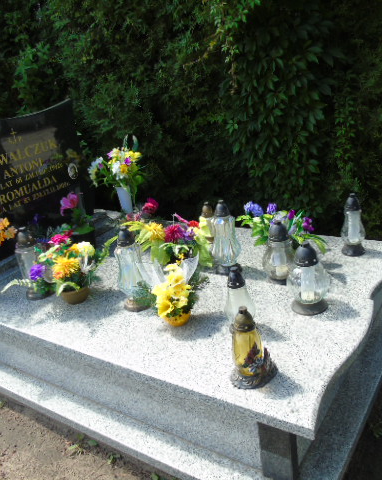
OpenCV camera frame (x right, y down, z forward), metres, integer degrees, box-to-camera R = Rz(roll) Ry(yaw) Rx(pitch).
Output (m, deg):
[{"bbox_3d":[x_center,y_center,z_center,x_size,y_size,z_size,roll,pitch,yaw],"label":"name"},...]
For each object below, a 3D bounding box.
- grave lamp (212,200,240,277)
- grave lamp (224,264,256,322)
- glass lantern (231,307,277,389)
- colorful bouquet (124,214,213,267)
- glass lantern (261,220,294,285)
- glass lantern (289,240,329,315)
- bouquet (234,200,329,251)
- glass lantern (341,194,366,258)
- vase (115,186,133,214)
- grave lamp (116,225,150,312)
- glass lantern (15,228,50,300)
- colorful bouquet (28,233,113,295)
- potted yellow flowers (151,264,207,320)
[{"bbox_3d":[0.154,-0.015,2.155,0.140,0.340,0.140,-6,23,4],"label":"grave lamp"},{"bbox_3d":[0.178,0.215,1.699,0.125,0.260,0.125,-6,23,6],"label":"grave lamp"},{"bbox_3d":[0.180,0.314,1.425,0.141,0.254,0.131,-26,27,-36],"label":"glass lantern"},{"bbox_3d":[-0.102,0.033,2.160,0.398,0.223,0.272,-10,22,-3],"label":"colorful bouquet"},{"bbox_3d":[0.378,0.047,1.981,0.136,0.276,0.136,-5,22,11],"label":"glass lantern"},{"bbox_3d":[0.447,0.143,1.761,0.165,0.275,0.165,-2,23,14],"label":"glass lantern"},{"bbox_3d":[0.435,-0.062,2.183,0.398,0.233,0.272,-4,22,11],"label":"bouquet"},{"bbox_3d":[0.748,-0.079,2.127,0.114,0.291,0.114,-1,23,19],"label":"glass lantern"},{"bbox_3d":[-0.393,-0.214,2.954,0.121,0.262,0.121,-12,22,-7],"label":"vase"},{"bbox_3d":[-0.260,0.115,1.949,0.126,0.364,0.126,-12,22,-8],"label":"grave lamp"},{"bbox_3d":[-0.748,0.108,2.174,0.140,0.335,0.140,-16,24,-18],"label":"glass lantern"},{"bbox_3d":[-0.562,0.123,2.118,0.349,0.233,0.272,-15,23,-15],"label":"colorful bouquet"},{"bbox_3d":[-0.053,0.210,1.800,0.210,0.235,0.190,-8,22,0],"label":"potted yellow flowers"}]

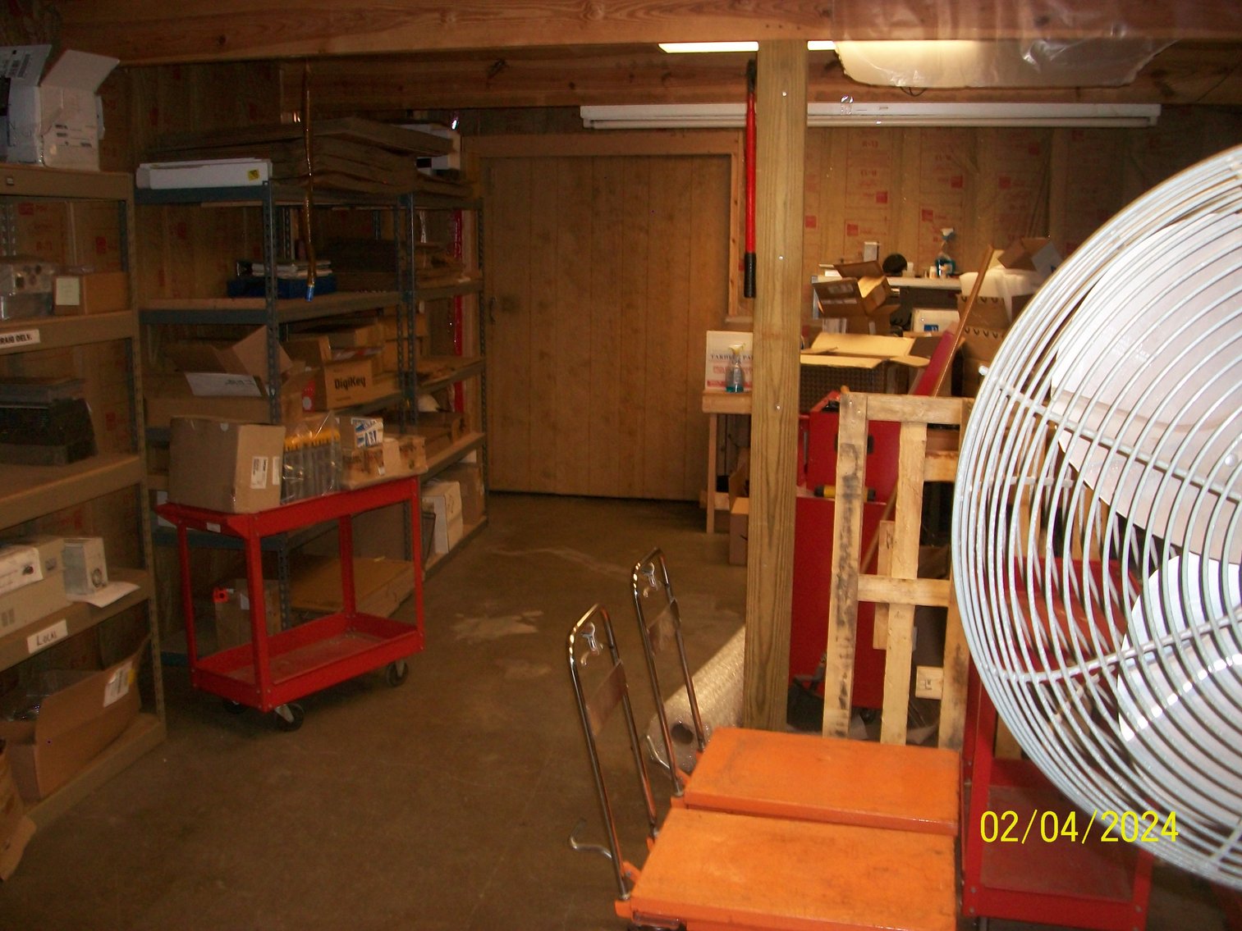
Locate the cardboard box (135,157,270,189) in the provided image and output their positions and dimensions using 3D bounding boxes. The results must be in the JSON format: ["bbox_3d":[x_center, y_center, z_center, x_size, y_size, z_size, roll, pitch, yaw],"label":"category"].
[{"bbox_3d":[-1.429,-1.021,4.283,0.475,0.090,0.180,2,10,9],"label":"cardboard box"}]

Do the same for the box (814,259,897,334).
[{"bbox_3d":[1.114,-0.822,5.845,0.380,0.330,0.320,2,10,9],"label":"box"}]

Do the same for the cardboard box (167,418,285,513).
[{"bbox_3d":[-1.308,-0.002,4.048,0.293,0.279,0.210,6,3,27],"label":"cardboard box"}]

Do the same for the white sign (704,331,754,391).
[{"bbox_3d":[0.679,-0.602,6.970,0.380,0.335,0.020,3,7,12],"label":"white sign"}]

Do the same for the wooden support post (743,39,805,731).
[{"bbox_3d":[0.469,-0.139,3.712,0.140,2.188,0.140,2,10,9],"label":"wooden support post"}]

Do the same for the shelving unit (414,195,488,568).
[{"bbox_3d":[-1.186,-0.465,6.454,0.620,1.840,1.260,2,10,9],"label":"shelving unit"}]

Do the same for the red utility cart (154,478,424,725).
[{"bbox_3d":[-1.132,0.464,4.311,0.390,0.780,0.830,7,12,33],"label":"red utility cart"}]

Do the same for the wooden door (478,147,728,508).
[{"bbox_3d":[-0.090,-0.853,7.689,1.536,2.138,0.050,2,10,9],"label":"wooden door"}]

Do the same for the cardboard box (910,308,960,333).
[{"bbox_3d":[1.527,-0.712,5.951,0.245,0.120,0.200,2,10,9],"label":"cardboard box"}]

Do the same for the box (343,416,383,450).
[{"bbox_3d":[-0.931,-0.117,4.375,0.082,0.100,0.130,8,13,37],"label":"box"}]

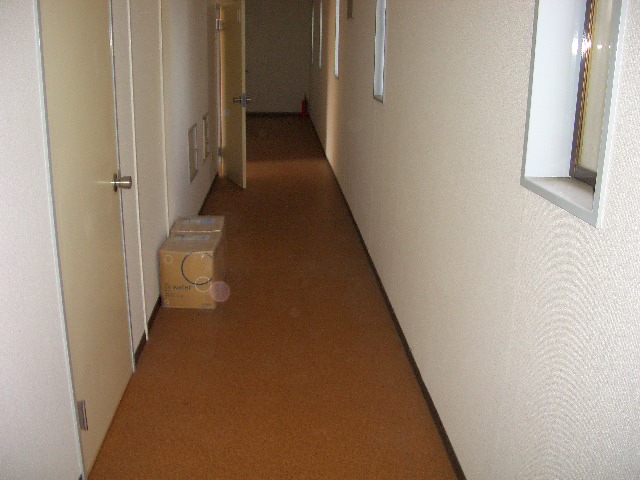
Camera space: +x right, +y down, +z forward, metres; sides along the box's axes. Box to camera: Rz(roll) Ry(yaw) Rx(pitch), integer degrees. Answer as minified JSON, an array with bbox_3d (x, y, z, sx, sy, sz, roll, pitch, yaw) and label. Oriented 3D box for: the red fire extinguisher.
[{"bbox_3d":[-0.318,-2.913,14.049,0.160,0.500,0.160,0,17,-4],"label":"red fire extinguisher"}]

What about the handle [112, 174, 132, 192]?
[{"bbox_3d":[-0.829,-0.242,2.736,0.075,0.072,0.070,0,17,-4],"label":"handle"}]

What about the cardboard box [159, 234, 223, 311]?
[{"bbox_3d":[-0.783,0.177,3.983,0.312,0.359,0.398,0,17,-4],"label":"cardboard box"}]

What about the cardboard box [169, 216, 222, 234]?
[{"bbox_3d":[-0.810,0.061,4.367,0.312,0.359,0.380,0,17,-4],"label":"cardboard box"}]

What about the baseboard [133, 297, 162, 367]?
[{"bbox_3d":[-0.917,0.465,3.490,0.020,0.075,0.806,0,17,-4],"label":"baseboard"}]

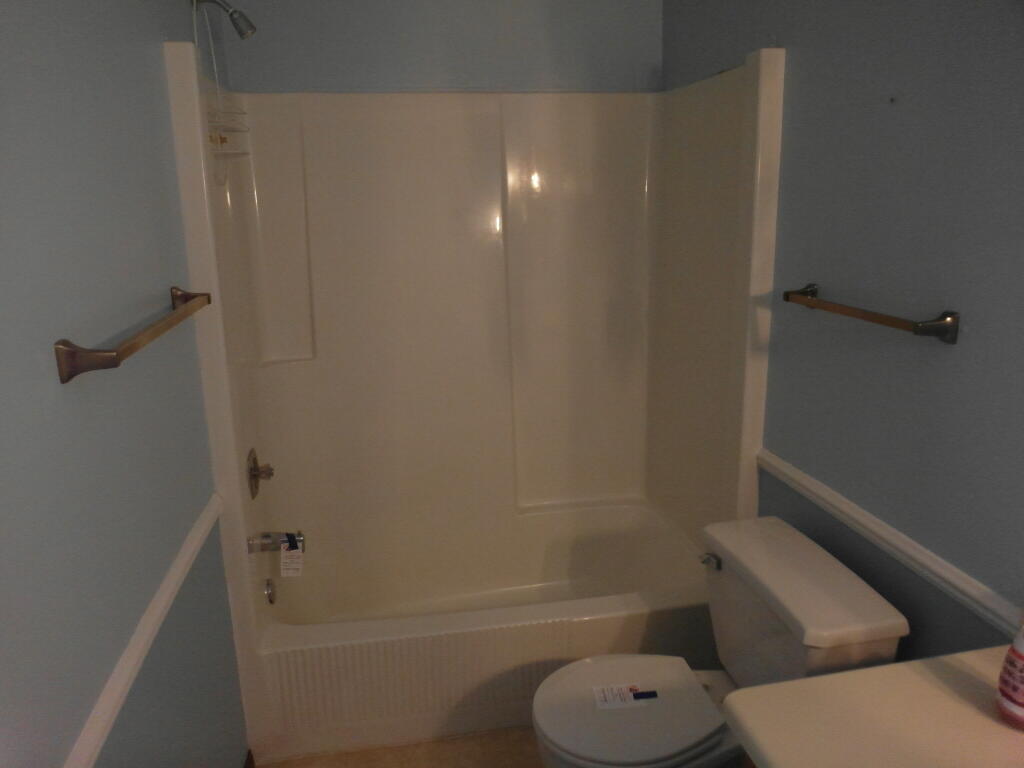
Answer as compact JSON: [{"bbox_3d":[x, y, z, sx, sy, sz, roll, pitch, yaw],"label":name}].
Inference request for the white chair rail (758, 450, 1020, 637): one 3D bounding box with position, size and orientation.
[{"bbox_3d":[0.814,0.335,1.621,0.025,0.065,1.000,-4,14,-10],"label":"white chair rail"}]

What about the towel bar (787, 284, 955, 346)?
[{"bbox_3d":[0.763,-0.165,1.581,0.074,0.061,0.505,-4,14,-10],"label":"towel bar"}]

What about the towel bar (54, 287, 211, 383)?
[{"bbox_3d":[-0.662,-0.113,1.317,0.075,0.064,0.653,-4,14,-10],"label":"towel bar"}]

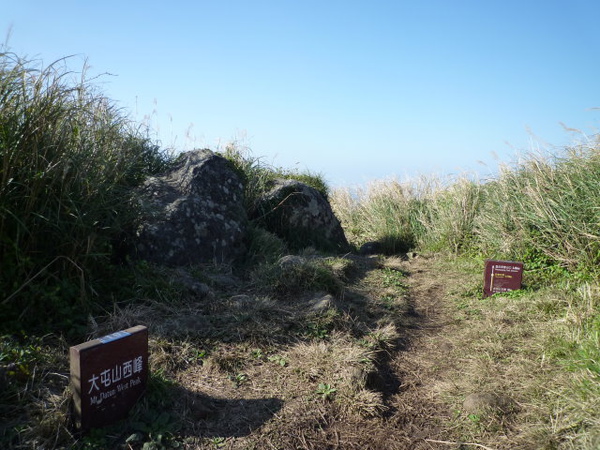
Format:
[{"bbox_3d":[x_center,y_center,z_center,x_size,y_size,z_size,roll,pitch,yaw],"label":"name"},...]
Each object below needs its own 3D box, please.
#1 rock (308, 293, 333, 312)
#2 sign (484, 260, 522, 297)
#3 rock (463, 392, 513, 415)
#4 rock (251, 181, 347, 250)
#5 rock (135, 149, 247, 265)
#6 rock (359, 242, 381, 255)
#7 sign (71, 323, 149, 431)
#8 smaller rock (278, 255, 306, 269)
[{"bbox_3d":[0.236,0.850,4.750,0.285,0.180,0.250,1,7,1],"label":"rock"},{"bbox_3d":[2.732,0.730,5.821,0.424,0.465,0.090,3,7,19],"label":"sign"},{"bbox_3d":[1.203,1.145,2.780,0.311,0.100,0.190,2,7,8],"label":"rock"},{"bbox_3d":[-0.009,-0.175,8.000,1.719,1.280,1.400,1,7,0],"label":"rock"},{"bbox_3d":[-1.744,-0.295,6.900,1.694,1.730,1.350,0,7,-4],"label":"rock"},{"bbox_3d":[1.283,0.434,8.000,0.406,0.230,0.320,1,7,3],"label":"rock"},{"bbox_3d":[-1.178,0.941,2.723,0.086,0.483,0.475,6,8,30],"label":"sign"},{"bbox_3d":[-0.107,0.522,6.200,0.401,0.210,0.300,1,7,0],"label":"smaller rock"}]

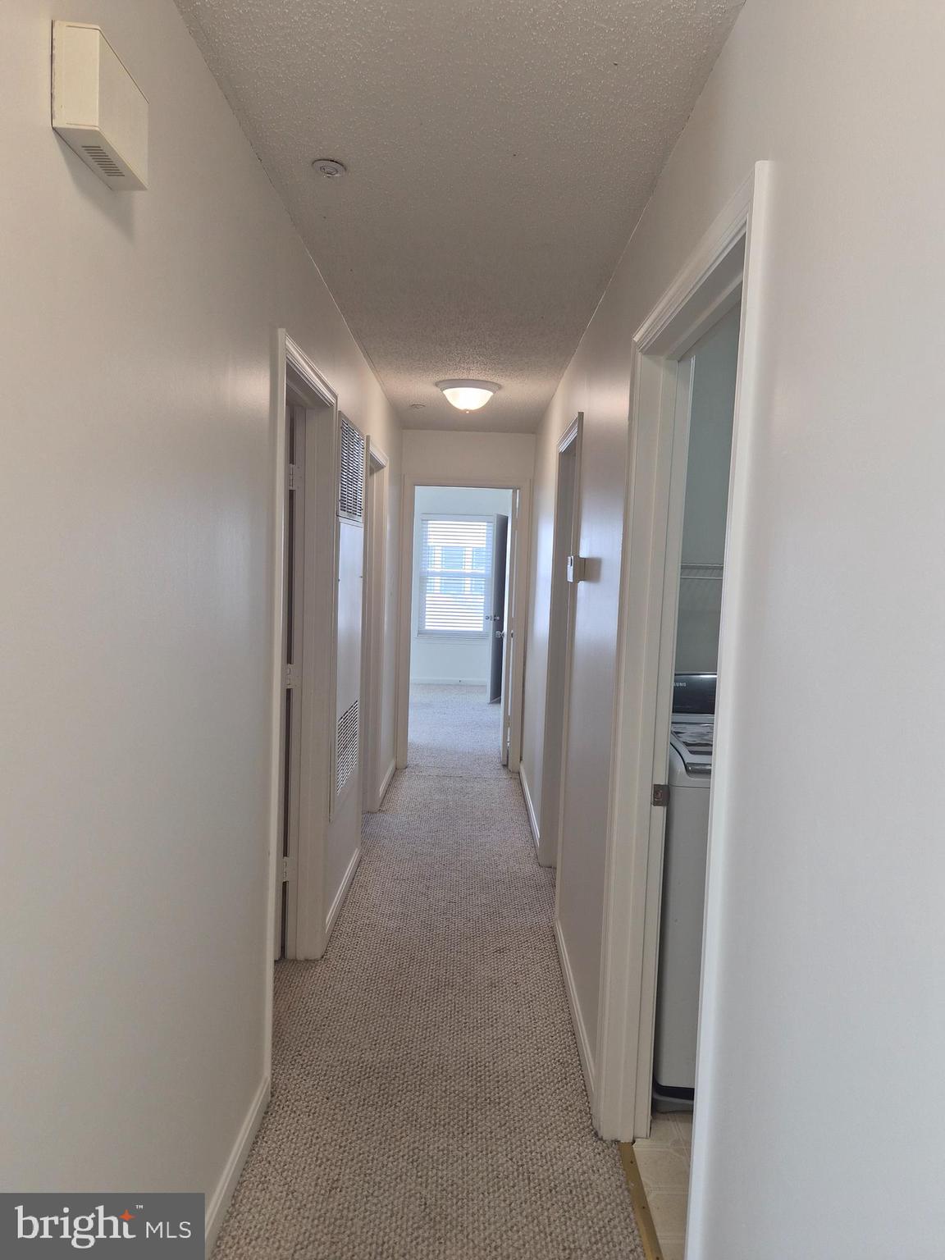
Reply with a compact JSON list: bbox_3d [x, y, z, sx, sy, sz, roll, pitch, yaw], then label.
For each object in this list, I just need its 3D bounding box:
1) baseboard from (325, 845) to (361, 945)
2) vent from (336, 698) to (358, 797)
[{"bbox_3d":[-0.572,1.159,3.687,0.015,0.112,0.920,2,5,0],"label":"baseboard"},{"bbox_3d":[-0.549,0.509,3.694,0.022,0.330,0.620,2,5,0],"label":"vent"}]

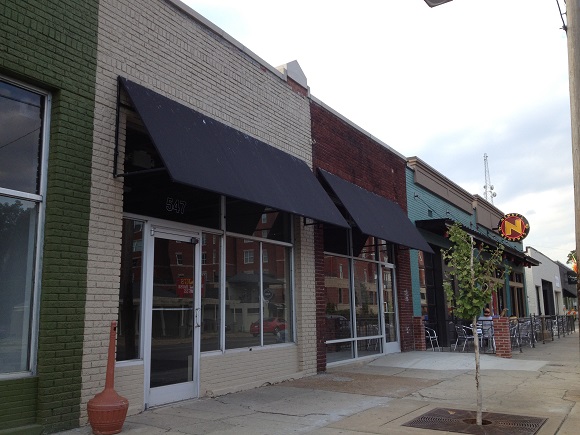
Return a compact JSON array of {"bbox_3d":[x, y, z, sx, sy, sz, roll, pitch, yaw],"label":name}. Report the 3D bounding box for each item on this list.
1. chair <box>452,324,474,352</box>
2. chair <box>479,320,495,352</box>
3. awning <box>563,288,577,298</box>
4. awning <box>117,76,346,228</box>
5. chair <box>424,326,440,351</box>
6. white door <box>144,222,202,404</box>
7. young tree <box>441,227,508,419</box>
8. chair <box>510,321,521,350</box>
[{"bbox_3d":[4.767,3.248,15.962,0.570,0.750,0.550,0,-9,-7],"label":"chair"},{"bbox_3d":[5.412,3.275,16.105,0.570,0.750,0.550,-2,-9,8],"label":"chair"},{"bbox_3d":[29.233,7.897,61.055,1.100,0.900,5.000,-6,-10,29],"label":"awning"},{"bbox_3d":[-0.491,-0.723,8.504,0.900,1.350,4.500,-6,-10,29],"label":"awning"},{"bbox_3d":[3.756,3.253,16.018,0.570,0.750,0.550,-4,-10,20],"label":"chair"},{"bbox_3d":[-1.502,1.262,7.540,0.100,2.180,1.050,-6,-10,29],"label":"white door"},{"bbox_3d":[1.992,1.097,6.242,0.720,2.110,0.720,-6,-10,29],"label":"young tree"},{"bbox_3d":[6.719,3.544,17.839,0.570,0.750,0.550,-6,-10,29],"label":"chair"}]

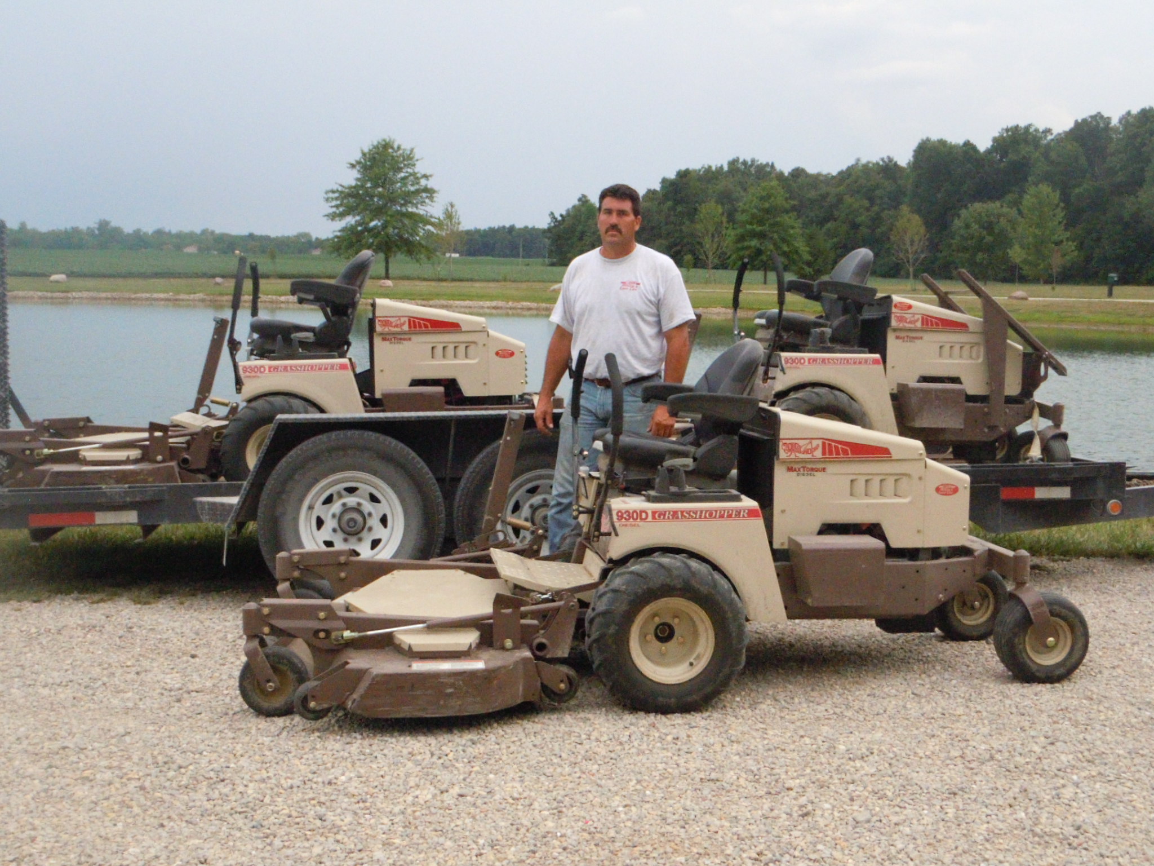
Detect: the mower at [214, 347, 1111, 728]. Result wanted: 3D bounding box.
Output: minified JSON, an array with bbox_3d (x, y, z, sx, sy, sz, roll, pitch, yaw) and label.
[{"bbox_3d":[0.324,0.260,5.572,3.020,1.220,1.450,-1,7,-9],"label":"mower"}]

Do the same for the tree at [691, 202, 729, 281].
[{"bbox_3d":[7.357,-10.600,83.000,2.100,4.400,2.100,0,7,0],"label":"tree"}]

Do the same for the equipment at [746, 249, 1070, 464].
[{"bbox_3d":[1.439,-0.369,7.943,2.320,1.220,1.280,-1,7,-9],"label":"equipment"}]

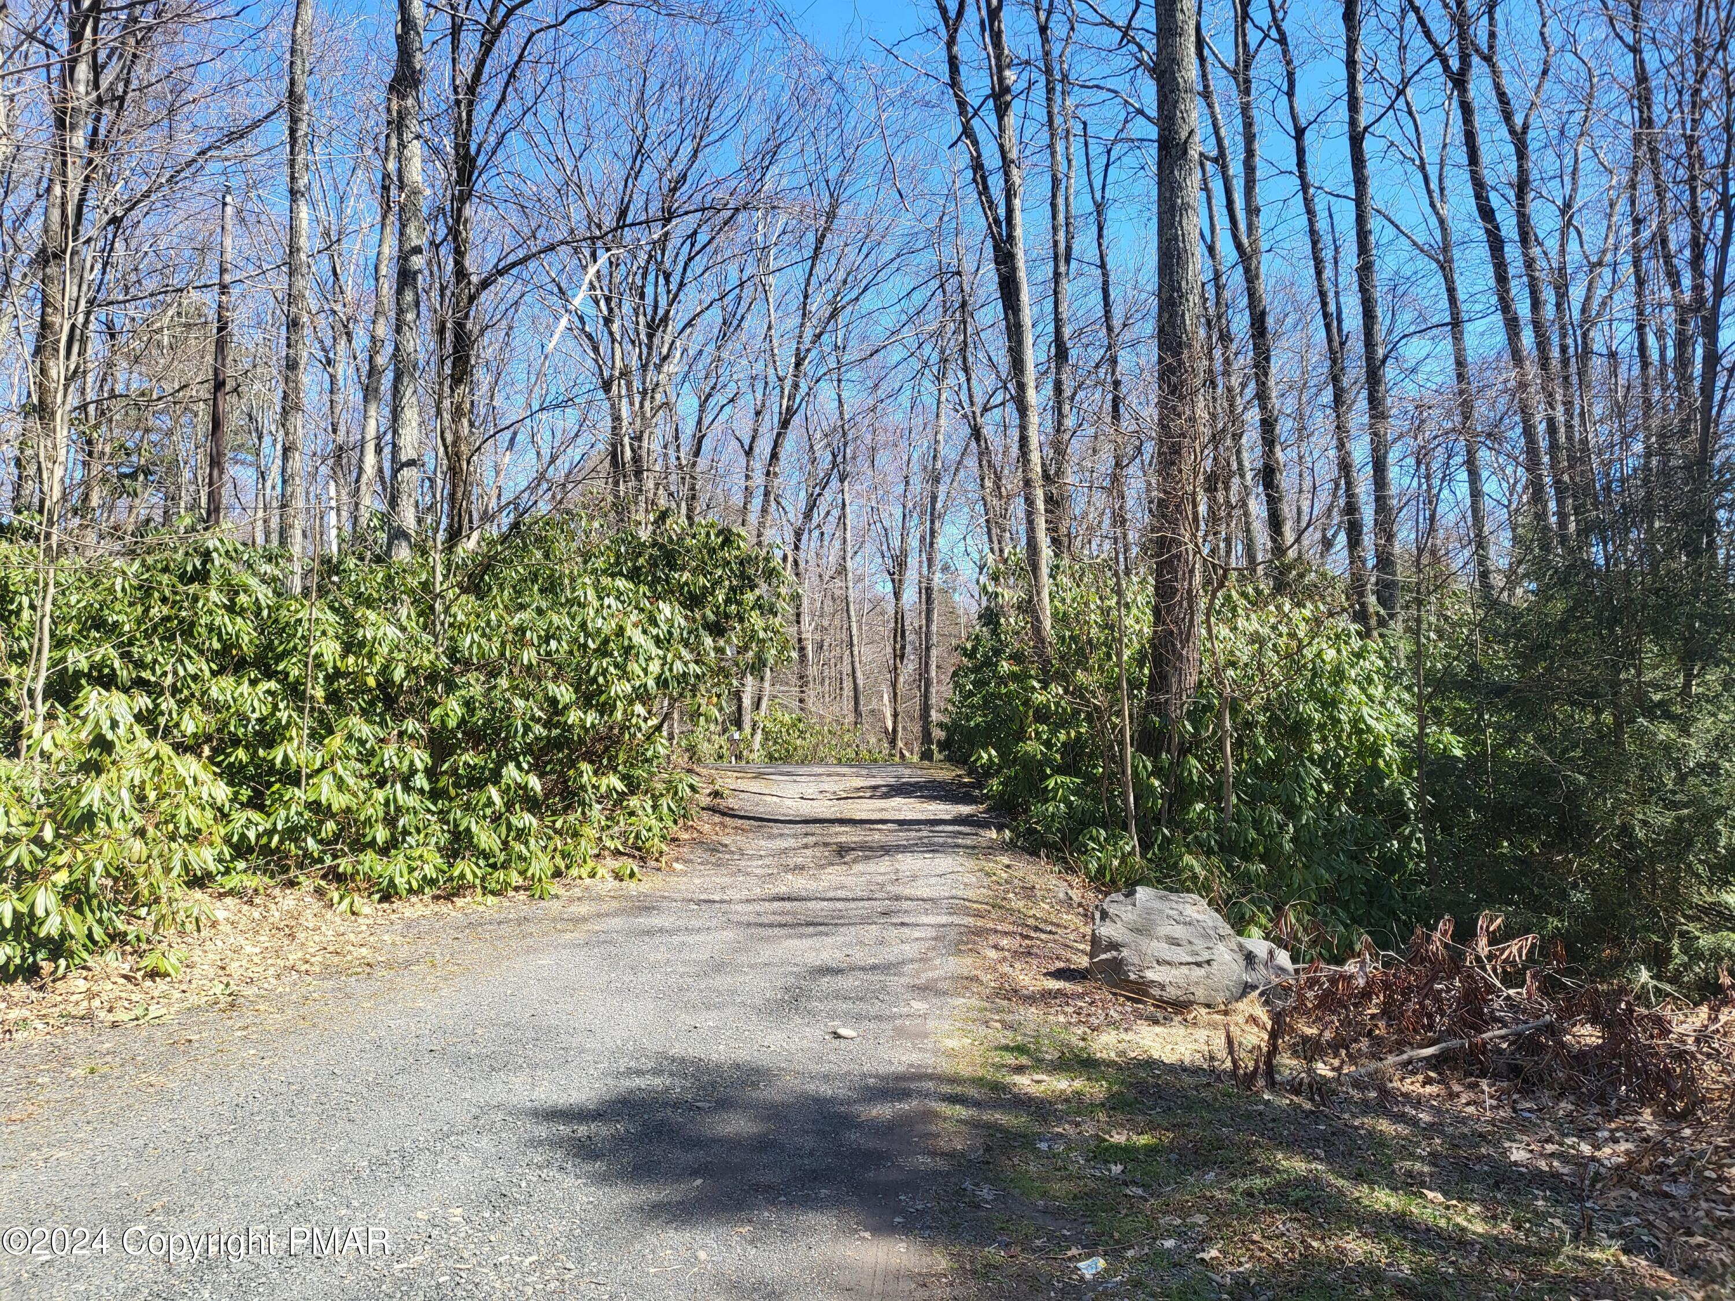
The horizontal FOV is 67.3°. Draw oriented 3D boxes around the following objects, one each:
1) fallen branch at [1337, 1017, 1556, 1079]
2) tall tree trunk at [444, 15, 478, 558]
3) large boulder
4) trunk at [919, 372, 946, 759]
[{"bbox_3d":[2.870,1.927,6.390,1.430,0.090,0.100,-5,-1,-24],"label":"fallen branch"},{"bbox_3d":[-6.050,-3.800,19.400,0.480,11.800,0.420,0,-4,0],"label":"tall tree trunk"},{"bbox_3d":[1.930,1.755,7.800,1.170,0.660,0.800,0,-4,6],"label":"large boulder"},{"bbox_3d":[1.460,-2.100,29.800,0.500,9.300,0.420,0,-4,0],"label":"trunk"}]

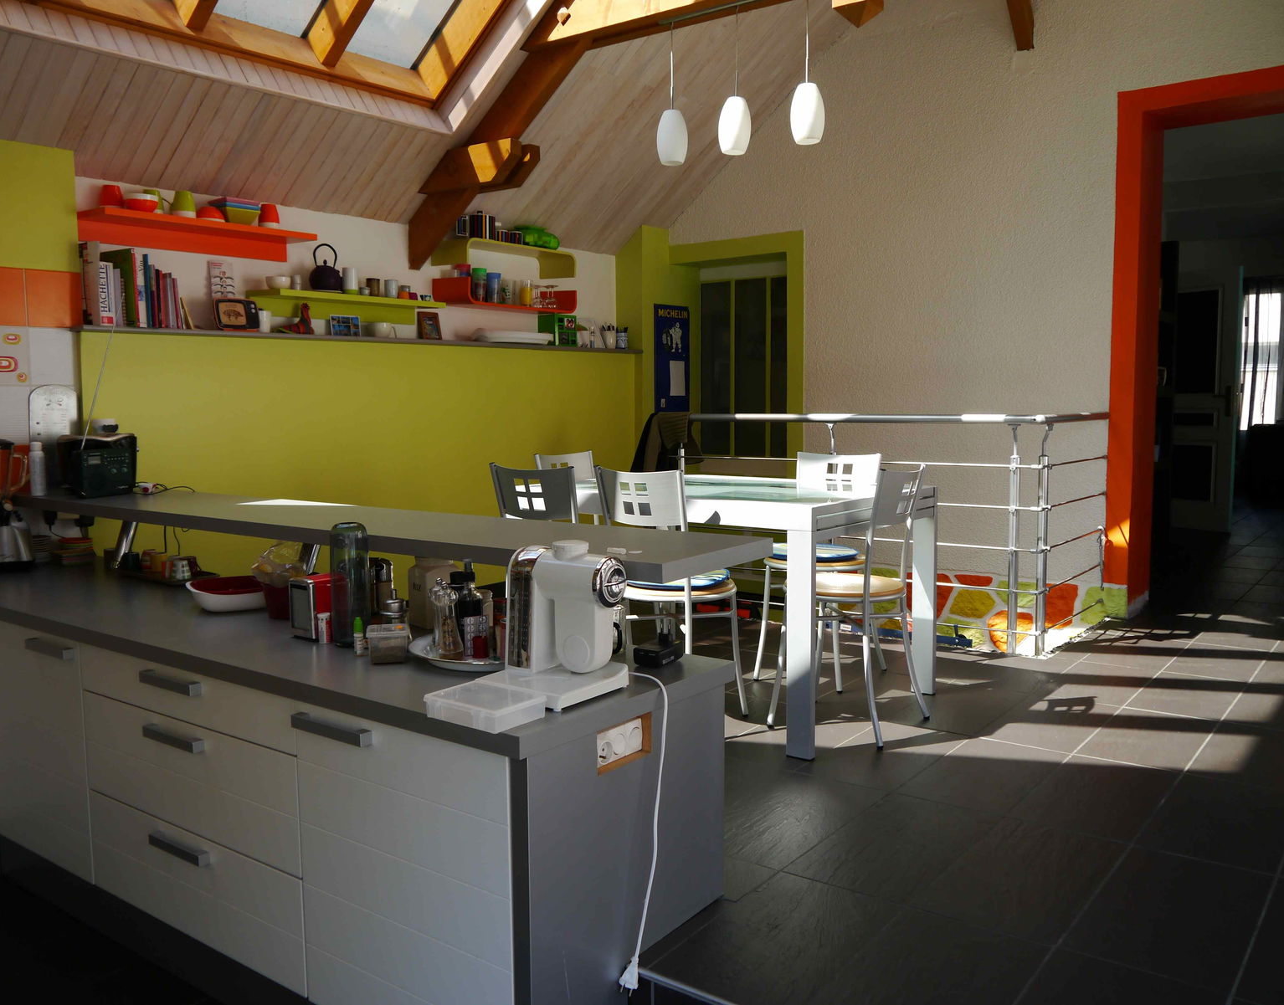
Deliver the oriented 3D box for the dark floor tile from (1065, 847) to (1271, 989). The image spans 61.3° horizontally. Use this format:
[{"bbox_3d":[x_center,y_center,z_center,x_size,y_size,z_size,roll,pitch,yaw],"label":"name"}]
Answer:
[{"bbox_3d":[1.111,0.853,2.257,0.300,0.012,0.600,4,7,37],"label":"dark floor tile"}]

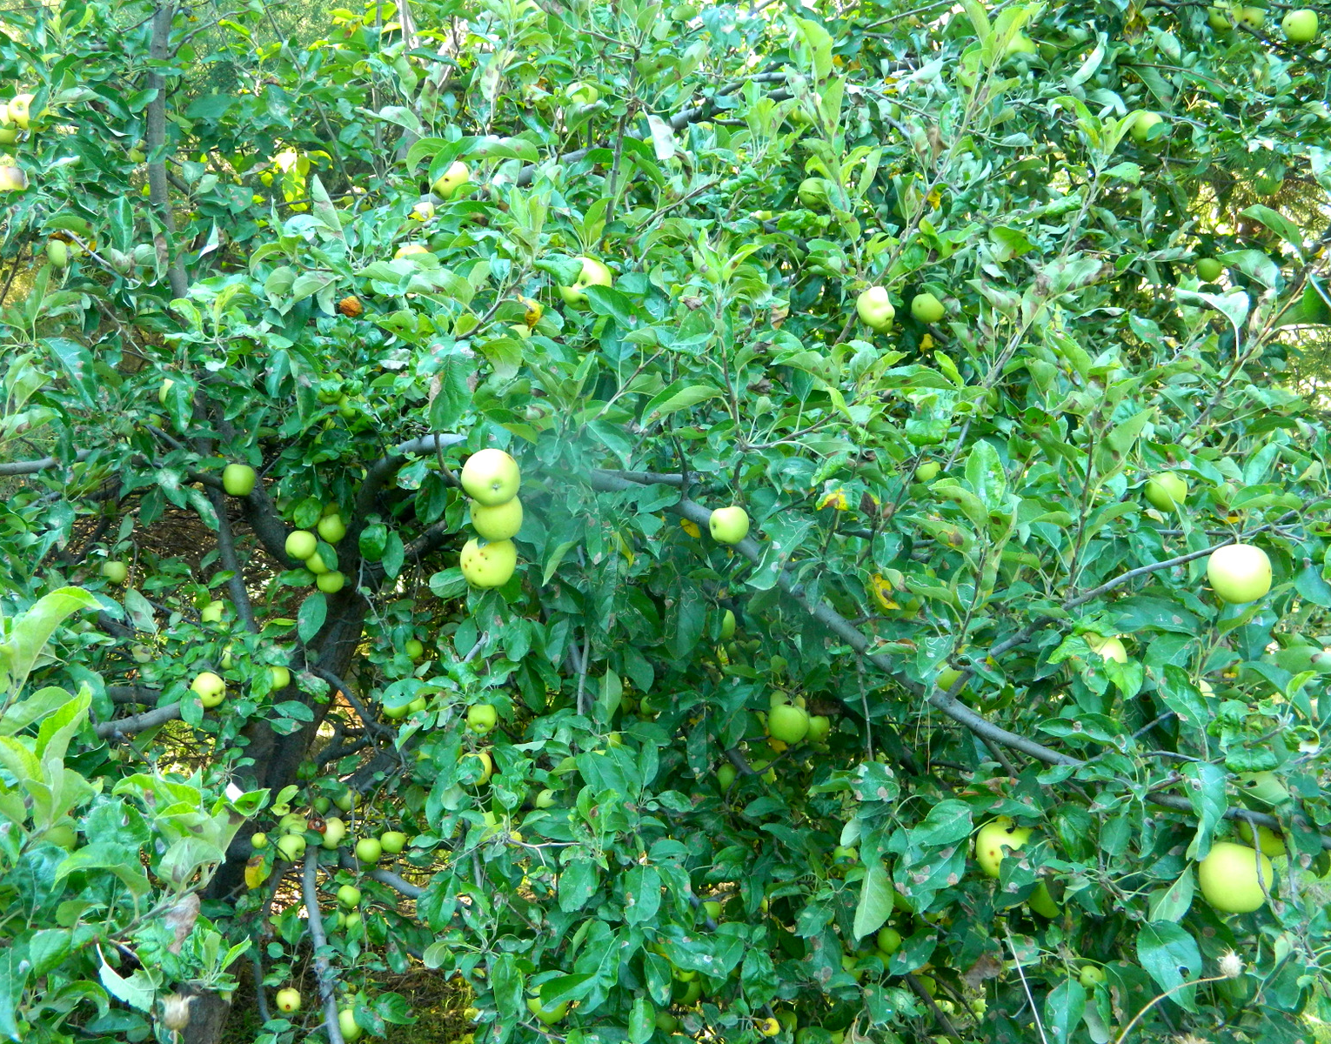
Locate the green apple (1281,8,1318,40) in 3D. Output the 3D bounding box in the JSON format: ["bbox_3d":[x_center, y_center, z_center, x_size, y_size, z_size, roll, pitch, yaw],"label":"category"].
[{"bbox_3d":[1.058,-0.830,2.750,0.061,0.055,0.061,0,8,0],"label":"green apple"}]

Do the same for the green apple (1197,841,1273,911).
[{"bbox_3d":[0.518,0.323,1.500,0.067,0.064,0.067,0,8,0],"label":"green apple"}]

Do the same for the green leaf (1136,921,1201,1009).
[{"bbox_3d":[0.449,0.396,1.470,0.055,0.092,0.020,-30,-22,-3],"label":"green leaf"}]

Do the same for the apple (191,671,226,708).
[{"bbox_3d":[-0.775,0.284,2.800,0.060,0.059,0.060,0,8,0],"label":"apple"}]

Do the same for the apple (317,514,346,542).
[{"bbox_3d":[-0.657,0.013,3.250,0.057,0.056,0.057,0,8,0],"label":"apple"}]

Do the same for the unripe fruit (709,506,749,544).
[{"bbox_3d":[0.093,0.004,2.420,0.059,0.057,0.059,0,8,0],"label":"unripe fruit"}]

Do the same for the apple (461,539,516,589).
[{"bbox_3d":[-0.202,0.045,1.880,0.064,0.059,0.064,0,8,0],"label":"apple"}]

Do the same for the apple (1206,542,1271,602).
[{"bbox_3d":[0.589,0.052,1.690,0.066,0.061,0.066,0,8,0],"label":"apple"}]

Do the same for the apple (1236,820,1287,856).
[{"bbox_3d":[0.690,0.355,1.900,0.061,0.057,0.061,0,8,0],"label":"apple"}]

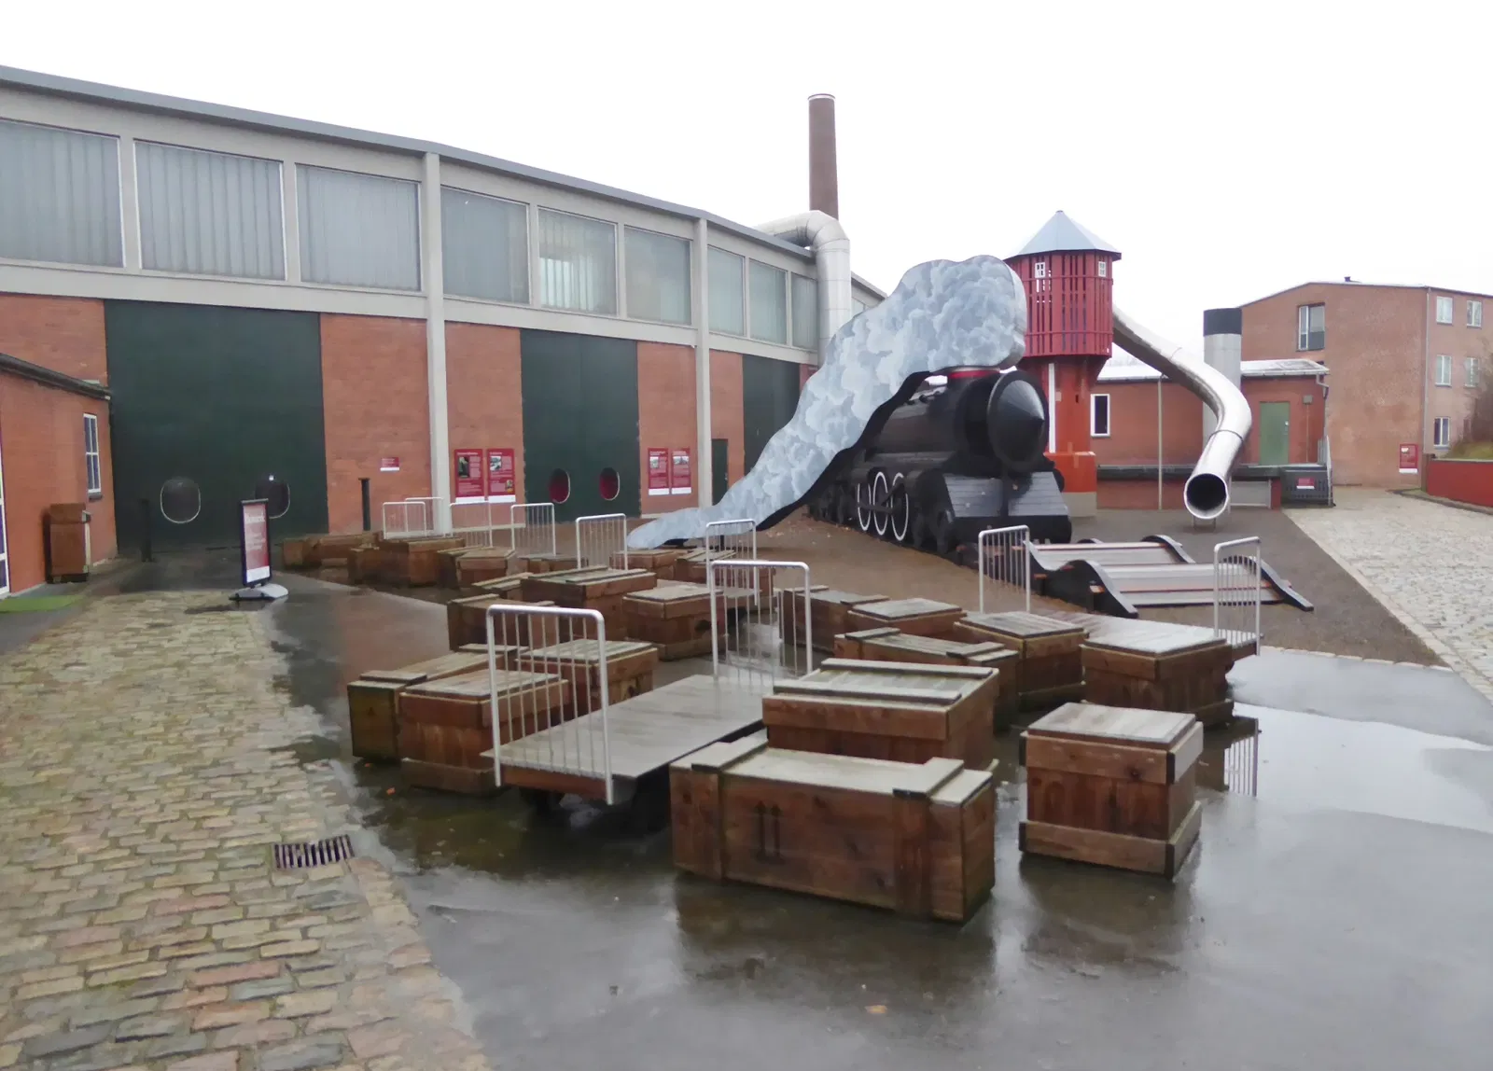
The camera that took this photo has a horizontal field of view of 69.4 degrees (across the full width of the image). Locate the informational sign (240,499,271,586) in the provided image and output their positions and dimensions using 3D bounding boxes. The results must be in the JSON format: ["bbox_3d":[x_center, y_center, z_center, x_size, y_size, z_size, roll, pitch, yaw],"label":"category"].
[{"bbox_3d":[-6.091,0.080,13.405,0.078,1.015,0.728,-1,4,3],"label":"informational sign"}]

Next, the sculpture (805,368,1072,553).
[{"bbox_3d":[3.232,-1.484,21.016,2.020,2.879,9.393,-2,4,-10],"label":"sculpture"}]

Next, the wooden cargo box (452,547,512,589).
[{"bbox_3d":[-3.104,0.484,12.921,0.558,0.473,0.744,-2,4,-6],"label":"wooden cargo box"}]

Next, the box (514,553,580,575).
[{"bbox_3d":[-2.658,0.492,14.380,0.392,0.431,1.167,-4,5,-38],"label":"box"}]

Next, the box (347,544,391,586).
[{"bbox_3d":[-5.044,0.397,15.491,1.180,0.451,0.378,-4,5,-36],"label":"box"}]

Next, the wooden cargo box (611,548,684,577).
[{"bbox_3d":[-1.291,0.467,13.734,0.599,0.493,0.628,0,4,22],"label":"wooden cargo box"}]

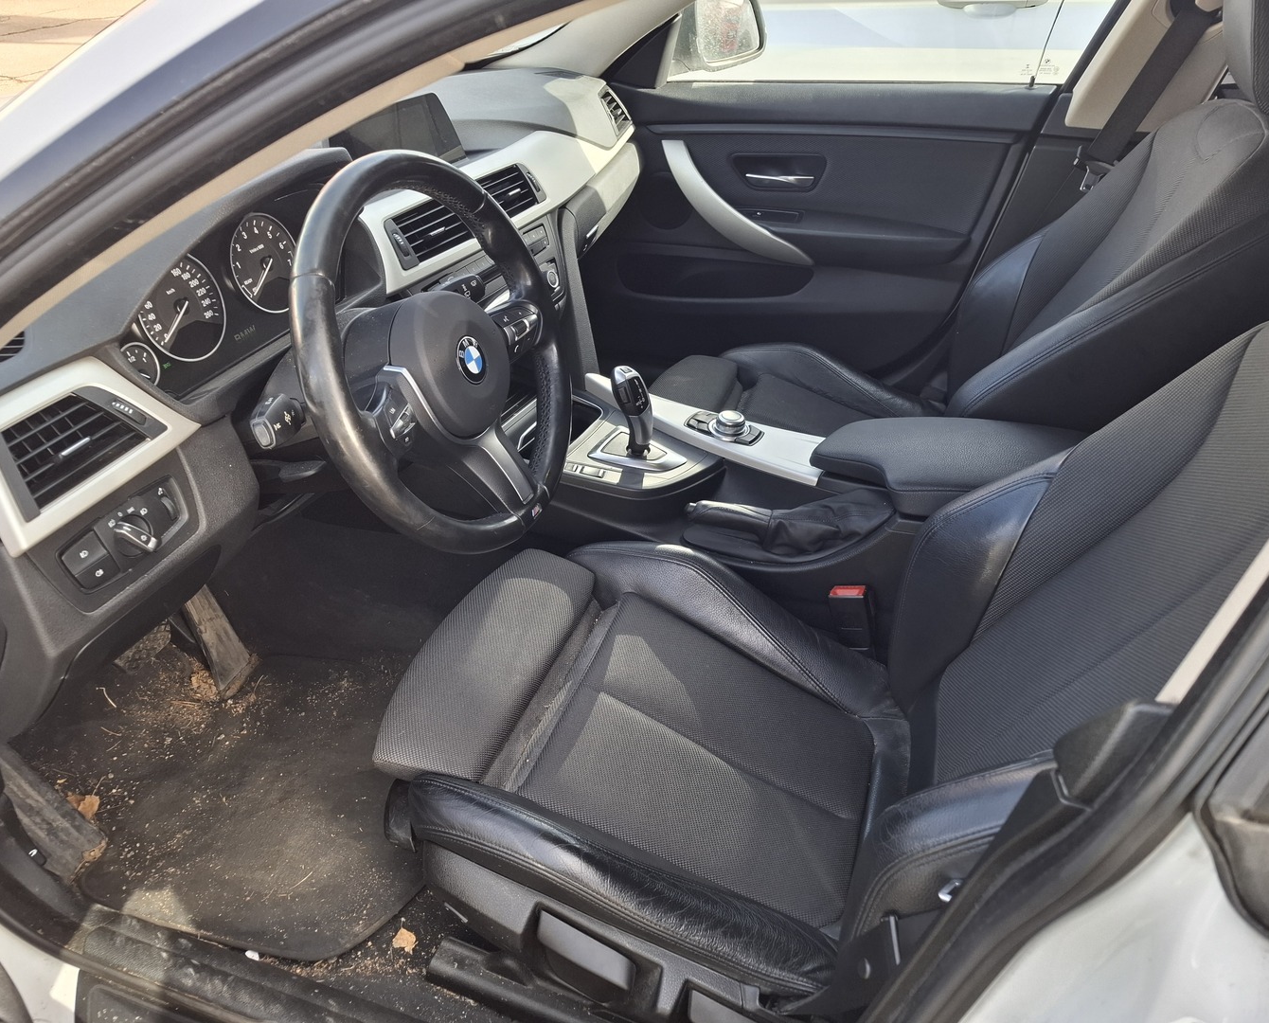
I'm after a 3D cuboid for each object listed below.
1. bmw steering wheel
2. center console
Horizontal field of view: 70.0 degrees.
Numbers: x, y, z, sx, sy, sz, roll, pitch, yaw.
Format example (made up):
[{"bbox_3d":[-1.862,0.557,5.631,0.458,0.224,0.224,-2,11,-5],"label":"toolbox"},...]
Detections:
[{"bbox_3d":[-0.183,-0.142,0.853,0.105,0.370,0.370,-6,28,28],"label":"bmw steering wheel"},{"bbox_3d":[0.214,-0.022,1.227,0.770,0.300,0.250,11,38,17],"label":"center console"}]

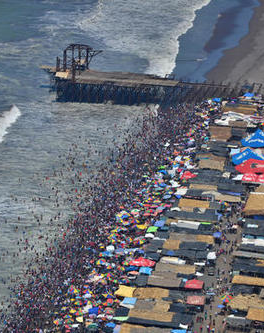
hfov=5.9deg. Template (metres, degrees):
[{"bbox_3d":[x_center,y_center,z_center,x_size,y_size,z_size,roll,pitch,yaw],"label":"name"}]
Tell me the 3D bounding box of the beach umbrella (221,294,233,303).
[{"bbox_3d":[19.520,27.754,530.000,2.500,2.350,2.500,0,20,0],"label":"beach umbrella"}]

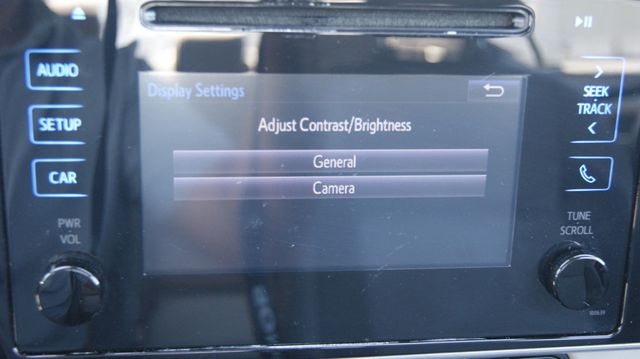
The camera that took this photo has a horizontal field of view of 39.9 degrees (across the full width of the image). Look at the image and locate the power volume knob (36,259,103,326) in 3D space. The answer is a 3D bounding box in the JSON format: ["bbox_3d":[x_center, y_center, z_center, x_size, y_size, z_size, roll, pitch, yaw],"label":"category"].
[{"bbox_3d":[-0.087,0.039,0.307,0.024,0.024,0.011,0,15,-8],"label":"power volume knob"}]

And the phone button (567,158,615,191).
[{"bbox_3d":[0.100,-0.002,0.327,0.019,0.013,0.003,0,15,-8],"label":"phone button"}]

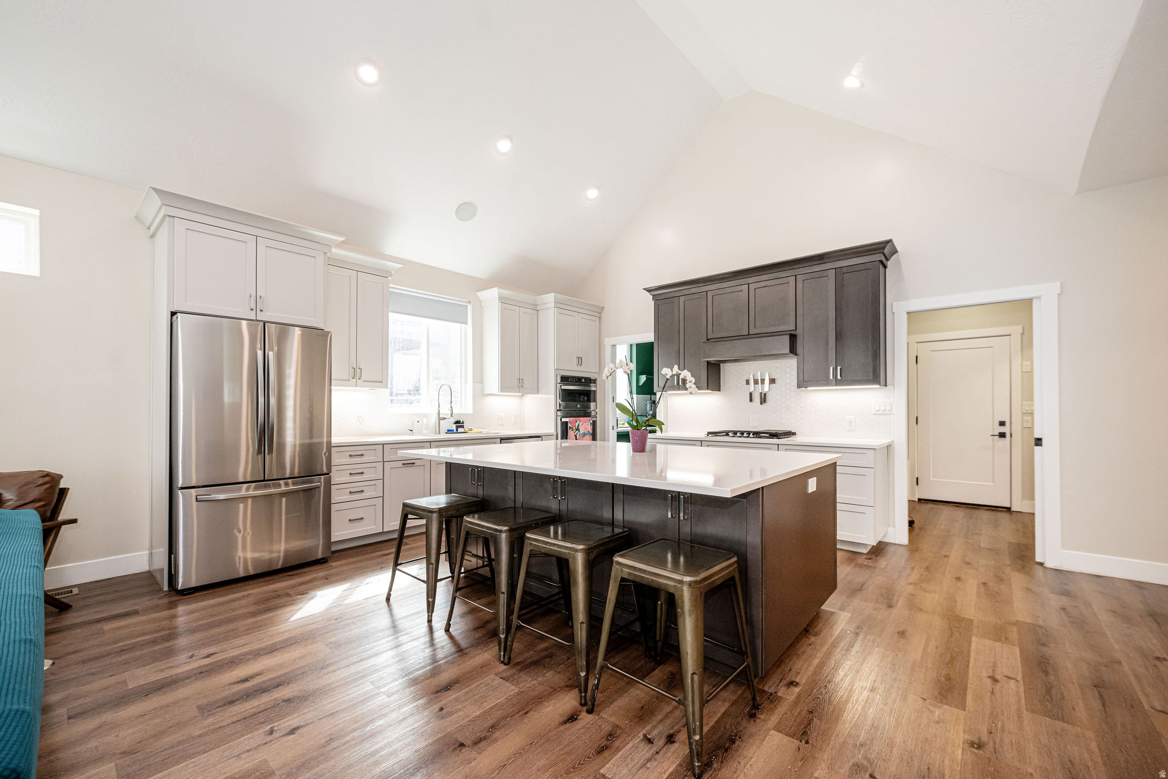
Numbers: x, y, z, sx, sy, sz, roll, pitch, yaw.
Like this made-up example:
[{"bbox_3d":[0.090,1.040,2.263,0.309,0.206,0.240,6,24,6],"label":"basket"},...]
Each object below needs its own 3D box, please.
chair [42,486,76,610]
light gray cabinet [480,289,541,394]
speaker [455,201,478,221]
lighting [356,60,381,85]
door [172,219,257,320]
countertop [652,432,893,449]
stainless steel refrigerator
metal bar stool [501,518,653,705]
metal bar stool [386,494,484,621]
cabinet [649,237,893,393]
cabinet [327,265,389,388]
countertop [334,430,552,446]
[{"bbox_3d":[-3.471,0.927,2.468,0.660,0.780,0.750,0,-2,9],"label":"chair"},{"bbox_3d":[-0.893,-0.542,5.528,0.410,1.187,0.695,-2,-2,42],"label":"light gray cabinet"},{"bbox_3d":[-1.249,-1.894,4.820,0.240,0.030,0.240,2,-40,-49],"label":"speaker"},{"bbox_3d":[-1.638,-2.406,3.444,0.170,0.030,0.170,2,-40,-49],"label":"lighting"},{"bbox_3d":[-2.541,-0.816,3.150,0.025,0.609,0.447,-2,-2,42],"label":"door"},{"bbox_3d":[1.672,0.491,4.506,2.260,0.033,0.648,-2,-2,42],"label":"countertop"},{"bbox_3d":[-2.512,0.432,3.423,0.755,1.785,0.902,-2,-2,42],"label":"stainless steel refrigerator"},{"bbox_3d":[-0.032,0.993,2.180,0.475,0.608,0.475,-2,-3,41],"label":"metal bar stool"},{"bbox_3d":[-0.891,1.020,2.883,0.475,0.608,0.475,-2,-3,37],"label":"metal bar stool"},{"bbox_3d":[1.707,-0.582,4.587,2.395,1.200,0.480,-2,-2,42],"label":"cabinet"},{"bbox_3d":[-2.258,-0.557,4.337,0.350,1.090,0.620,-2,-3,41],"label":"cabinet"},{"bbox_3d":[-1.409,0.491,4.772,0.645,0.032,2.510,-2,-2,42],"label":"countertop"}]

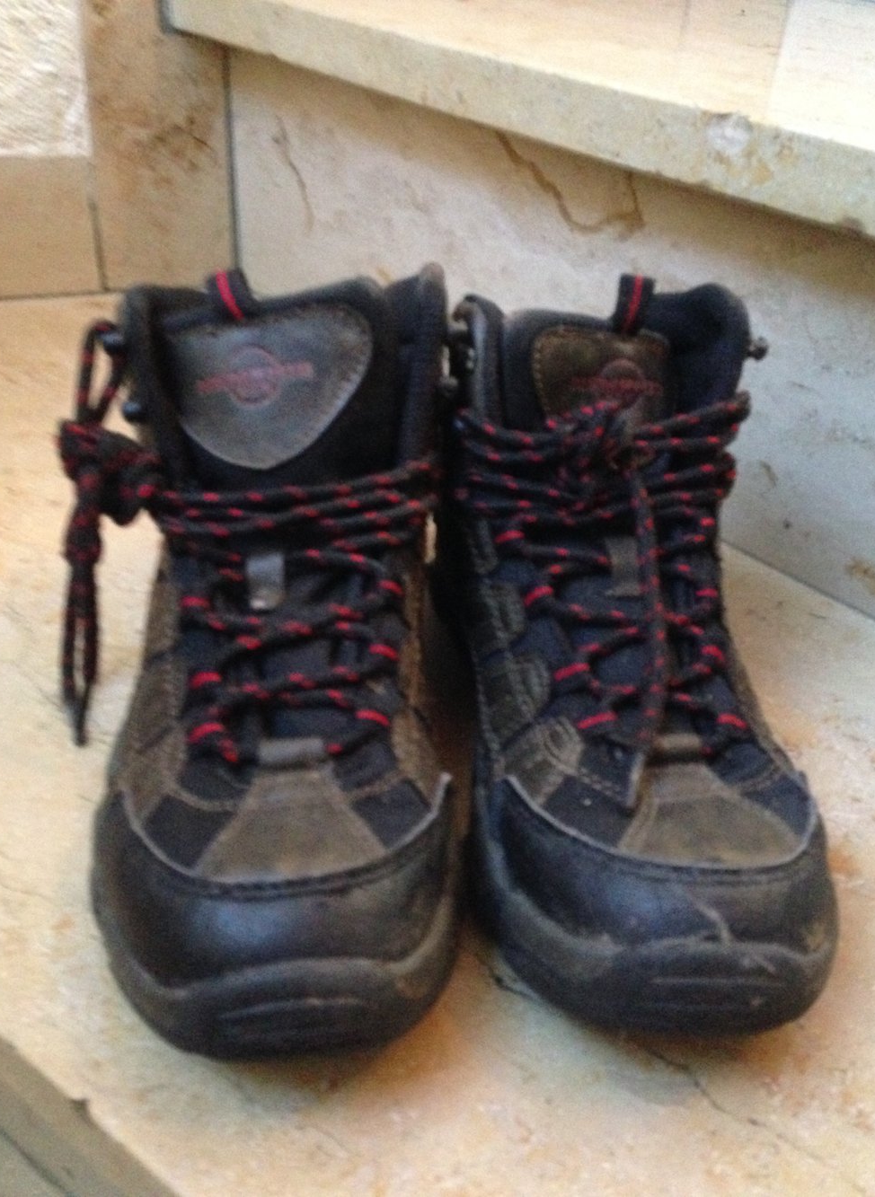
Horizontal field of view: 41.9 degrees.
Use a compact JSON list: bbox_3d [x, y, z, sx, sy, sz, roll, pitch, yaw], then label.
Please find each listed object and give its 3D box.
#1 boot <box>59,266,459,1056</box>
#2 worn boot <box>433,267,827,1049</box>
[{"bbox_3d":[-0.046,-0.018,0.376,0.112,0.157,0.278,1,34,-4],"label":"boot"},{"bbox_3d":[0.055,-0.019,0.387,0.108,0.157,0.278,-2,34,-8],"label":"worn boot"}]

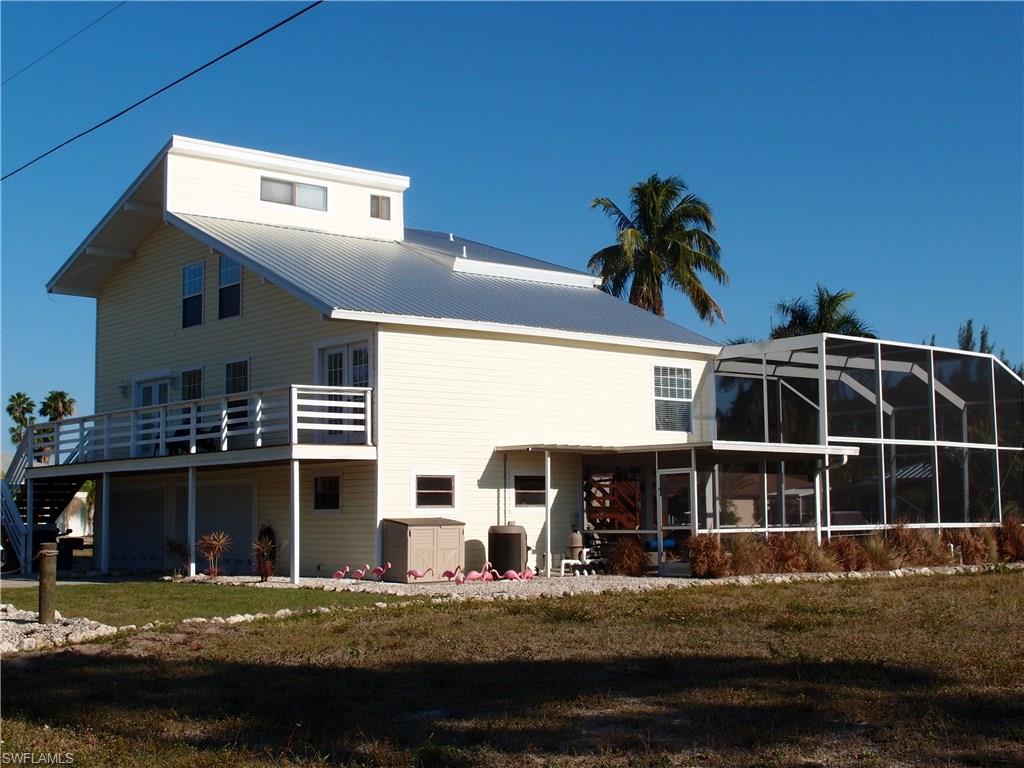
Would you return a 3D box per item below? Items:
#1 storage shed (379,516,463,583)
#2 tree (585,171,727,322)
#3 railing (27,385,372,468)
[{"bbox_3d":[-1.655,3.115,25.602,1.307,1.171,0.809,4,-7,-39],"label":"storage shed"},{"bbox_3d":[5.412,-0.894,49.626,5.144,13.621,5.144,-1,-5,6],"label":"tree"},{"bbox_3d":[-7.524,1.133,30.366,1.786,1.105,13.300,4,-7,-39],"label":"railing"}]

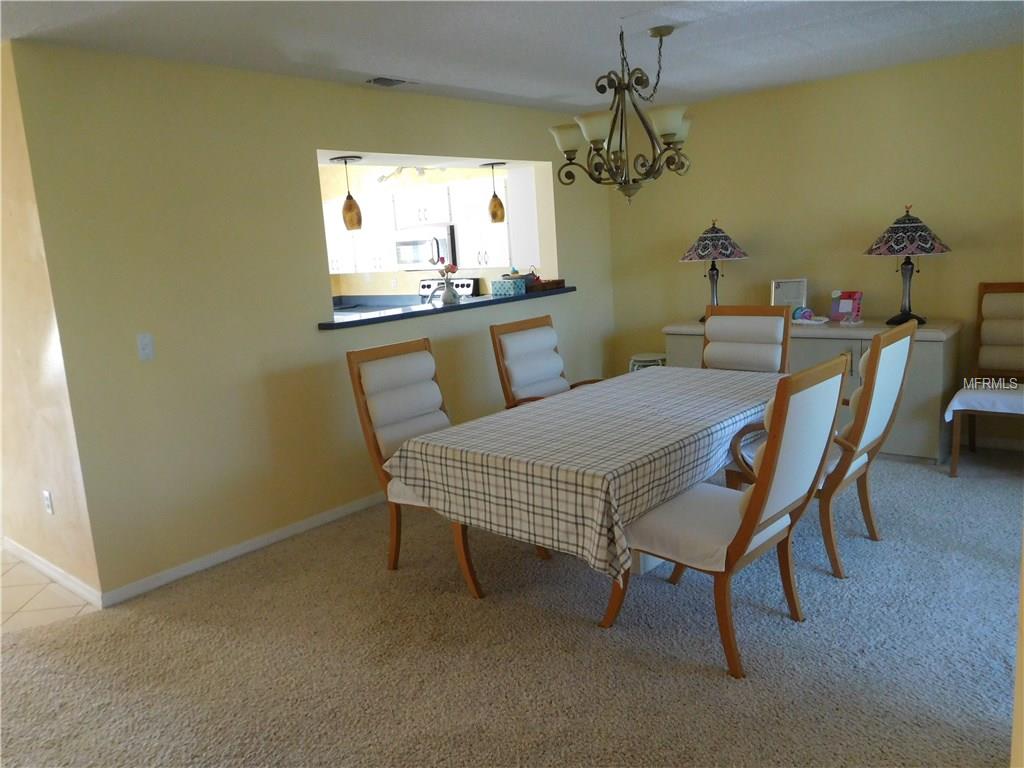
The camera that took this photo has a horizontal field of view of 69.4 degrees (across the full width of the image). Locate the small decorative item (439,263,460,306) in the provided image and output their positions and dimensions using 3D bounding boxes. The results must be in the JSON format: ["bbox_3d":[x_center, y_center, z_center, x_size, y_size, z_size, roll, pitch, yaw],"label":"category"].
[{"bbox_3d":[-0.407,-0.655,4.729,0.139,0.278,0.139,-3,11,1],"label":"small decorative item"}]

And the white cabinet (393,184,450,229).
[{"bbox_3d":[-0.715,-1.643,6.879,0.760,0.360,0.340,6,15,42],"label":"white cabinet"}]

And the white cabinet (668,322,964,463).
[{"bbox_3d":[2.066,-0.013,5.298,1.890,0.800,0.500,6,14,39],"label":"white cabinet"}]

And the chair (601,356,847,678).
[{"bbox_3d":[0.724,0.411,2.639,0.725,1.040,0.535,7,15,44],"label":"chair"}]

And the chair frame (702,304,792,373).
[{"bbox_3d":[1.216,0.111,4.260,0.530,1.050,0.700,6,15,42],"label":"chair frame"}]

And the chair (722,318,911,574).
[{"bbox_3d":[1.343,0.245,3.307,0.711,1.040,0.571,7,15,43],"label":"chair"}]

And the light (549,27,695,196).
[{"bbox_3d":[0.510,-1.221,3.321,0.620,0.780,0.620,-3,11,1],"label":"light"}]

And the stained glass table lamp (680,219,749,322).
[{"bbox_3d":[1.432,-0.814,5.292,0.491,0.696,0.491,6,15,42],"label":"stained glass table lamp"}]

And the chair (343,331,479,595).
[{"bbox_3d":[-0.268,0.352,3.475,0.720,1.050,0.530,6,15,42],"label":"chair"}]

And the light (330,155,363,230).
[{"bbox_3d":[-0.945,-1.095,4.317,0.179,0.419,0.179,6,15,42],"label":"light"}]

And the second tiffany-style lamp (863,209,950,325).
[{"bbox_3d":[2.538,-0.761,4.743,0.490,0.750,0.490,6,14,41],"label":"second tiffany-style lamp"}]

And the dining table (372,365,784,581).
[{"bbox_3d":[0.573,0.464,3.405,0.970,0.755,1.880,6,15,42],"label":"dining table"}]

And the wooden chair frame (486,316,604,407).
[{"bbox_3d":[0.351,0.166,4.030,0.711,1.040,0.571,6,15,41],"label":"wooden chair frame"}]

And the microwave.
[{"bbox_3d":[-0.683,-1.272,6.900,0.760,0.410,0.420,6,15,42],"label":"microwave"}]

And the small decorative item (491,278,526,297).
[{"bbox_3d":[-0.025,-0.683,5.332,0.210,0.115,0.130,6,15,42],"label":"small decorative item"}]

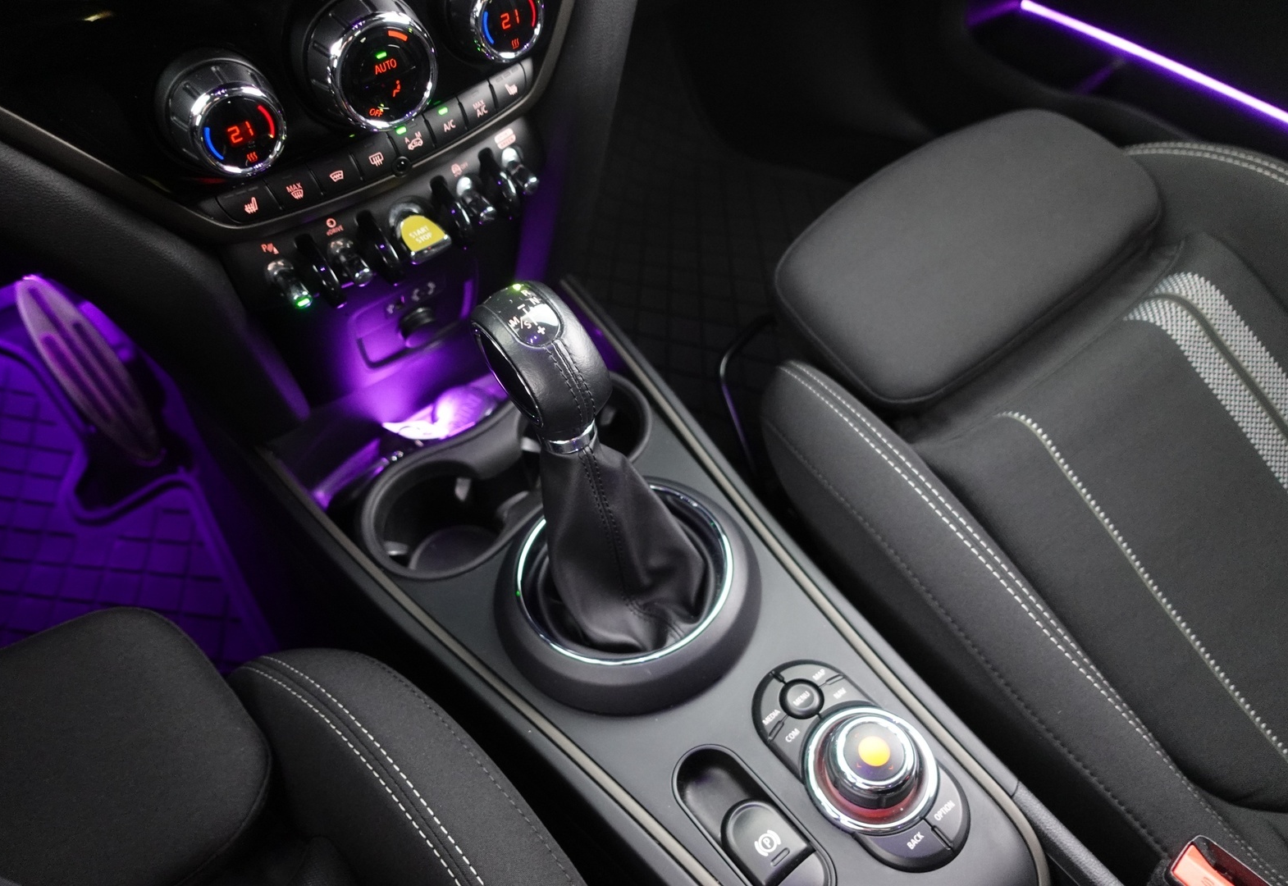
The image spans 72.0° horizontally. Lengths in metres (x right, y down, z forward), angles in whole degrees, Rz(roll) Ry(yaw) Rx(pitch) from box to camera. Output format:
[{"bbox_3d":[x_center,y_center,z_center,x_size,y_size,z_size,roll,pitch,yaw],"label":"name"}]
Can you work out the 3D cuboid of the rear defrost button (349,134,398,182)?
[{"bbox_3d":[-0.134,-0.142,0.438,0.020,0.017,0.007,-31,40,-17],"label":"rear defrost button"}]

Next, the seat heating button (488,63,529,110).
[{"bbox_3d":[-0.073,-0.189,0.470,0.007,0.017,0.021,21,54,39],"label":"seat heating button"}]

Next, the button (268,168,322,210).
[{"bbox_3d":[-0.168,-0.122,0.426,0.020,0.016,0.008,-33,34,-22],"label":"button"}]

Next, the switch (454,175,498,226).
[{"bbox_3d":[-0.093,-0.134,0.491,0.013,0.018,0.026,-33,50,-22],"label":"switch"}]

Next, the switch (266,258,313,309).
[{"bbox_3d":[-0.177,-0.079,0.445,0.013,0.018,0.026,-33,50,-22],"label":"switch"}]

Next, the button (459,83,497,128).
[{"bbox_3d":[-0.088,-0.177,0.466,0.020,0.016,0.008,-33,34,-22],"label":"button"}]

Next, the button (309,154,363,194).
[{"bbox_3d":[-0.151,-0.133,0.433,0.020,0.017,0.007,-27,39,-14],"label":"button"}]

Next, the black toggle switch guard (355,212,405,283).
[{"bbox_3d":[-0.141,-0.104,0.479,0.009,0.042,0.020,-32,51,-18],"label":"black toggle switch guard"}]

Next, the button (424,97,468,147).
[{"bbox_3d":[-0.102,-0.164,0.452,0.020,0.017,0.007,-38,42,-22],"label":"button"}]

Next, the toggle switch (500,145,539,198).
[{"bbox_3d":[-0.069,-0.156,0.510,0.011,0.022,0.025,-32,51,-18],"label":"toggle switch"}]

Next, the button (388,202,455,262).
[{"bbox_3d":[-0.121,-0.112,0.478,0.026,0.021,0.025,-33,50,-22],"label":"button"}]

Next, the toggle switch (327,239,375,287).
[{"bbox_3d":[-0.153,-0.094,0.463,0.013,0.018,0.026,-33,50,-22],"label":"toggle switch"}]

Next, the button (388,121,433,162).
[{"bbox_3d":[-0.119,-0.153,0.452,0.020,0.016,0.008,-33,34,-22],"label":"button"}]

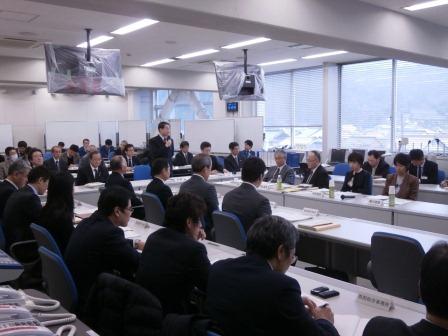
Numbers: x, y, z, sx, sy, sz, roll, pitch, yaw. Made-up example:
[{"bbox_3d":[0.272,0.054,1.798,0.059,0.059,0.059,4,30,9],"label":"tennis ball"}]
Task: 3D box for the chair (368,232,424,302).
[{"bbox_3d":[1.273,0.857,3.120,0.580,0.870,0.550,-5,6,-40],"label":"chair"}]

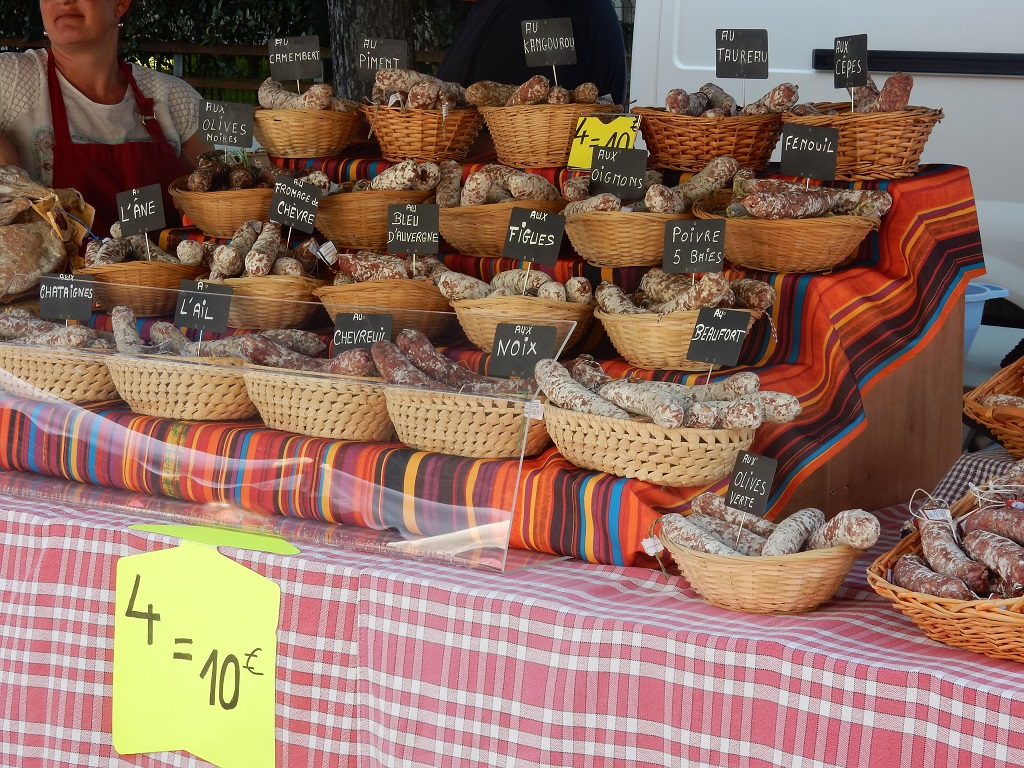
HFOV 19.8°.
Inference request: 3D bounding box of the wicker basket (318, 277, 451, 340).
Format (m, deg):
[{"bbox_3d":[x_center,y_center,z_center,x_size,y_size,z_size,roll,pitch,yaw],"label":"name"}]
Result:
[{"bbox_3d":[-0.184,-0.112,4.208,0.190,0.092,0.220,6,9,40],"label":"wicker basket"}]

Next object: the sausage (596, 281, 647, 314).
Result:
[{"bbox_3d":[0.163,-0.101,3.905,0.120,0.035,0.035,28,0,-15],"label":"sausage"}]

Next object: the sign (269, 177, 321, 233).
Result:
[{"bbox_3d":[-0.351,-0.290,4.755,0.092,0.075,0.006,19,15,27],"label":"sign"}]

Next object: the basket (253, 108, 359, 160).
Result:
[{"bbox_3d":[-0.365,-0.447,5.199,0.209,0.089,0.167,5,8,38],"label":"basket"}]

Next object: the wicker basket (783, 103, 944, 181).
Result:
[{"bbox_3d":[0.520,-0.360,4.359,0.258,0.108,0.194,5,8,40],"label":"wicker basket"}]

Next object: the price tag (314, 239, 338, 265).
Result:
[{"bbox_3d":[-0.267,-0.192,4.264,0.021,0.028,0.003,-36,0,-8],"label":"price tag"}]

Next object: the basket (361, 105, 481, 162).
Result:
[{"bbox_3d":[-0.139,-0.397,4.629,0.180,0.092,0.205,6,9,40],"label":"basket"}]

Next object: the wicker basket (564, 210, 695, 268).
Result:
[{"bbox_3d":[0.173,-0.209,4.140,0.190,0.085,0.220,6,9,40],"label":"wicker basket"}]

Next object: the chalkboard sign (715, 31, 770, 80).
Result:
[{"bbox_3d":[0.328,-0.470,4.170,0.084,0.070,0.004,3,7,27],"label":"chalkboard sign"}]

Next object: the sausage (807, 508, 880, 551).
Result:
[{"bbox_3d":[0.408,0.193,3.667,0.041,0.041,0.155,-4,-8,-35],"label":"sausage"}]

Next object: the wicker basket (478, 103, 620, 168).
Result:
[{"bbox_3d":[0.060,-0.379,4.460,0.205,0.098,0.230,6,9,40],"label":"wicker basket"}]

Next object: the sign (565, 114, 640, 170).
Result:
[{"bbox_3d":[0.136,-0.355,4.292,0.112,0.083,0.005,6,-10,40],"label":"sign"}]

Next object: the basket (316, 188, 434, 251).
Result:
[{"bbox_3d":[-0.216,-0.255,4.530,0.250,0.083,0.170,6,10,42],"label":"basket"}]

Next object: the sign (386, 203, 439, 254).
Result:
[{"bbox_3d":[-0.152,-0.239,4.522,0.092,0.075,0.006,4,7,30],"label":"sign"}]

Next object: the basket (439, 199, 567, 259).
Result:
[{"bbox_3d":[-0.017,-0.247,4.662,0.229,0.085,0.172,6,9,42],"label":"basket"}]

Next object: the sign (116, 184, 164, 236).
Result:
[{"bbox_3d":[-0.587,-0.275,4.636,0.084,0.070,0.004,-5,5,28],"label":"sign"}]

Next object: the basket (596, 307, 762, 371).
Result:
[{"bbox_3d":[0.240,-0.065,4.213,0.242,0.078,0.175,1,6,12],"label":"basket"}]

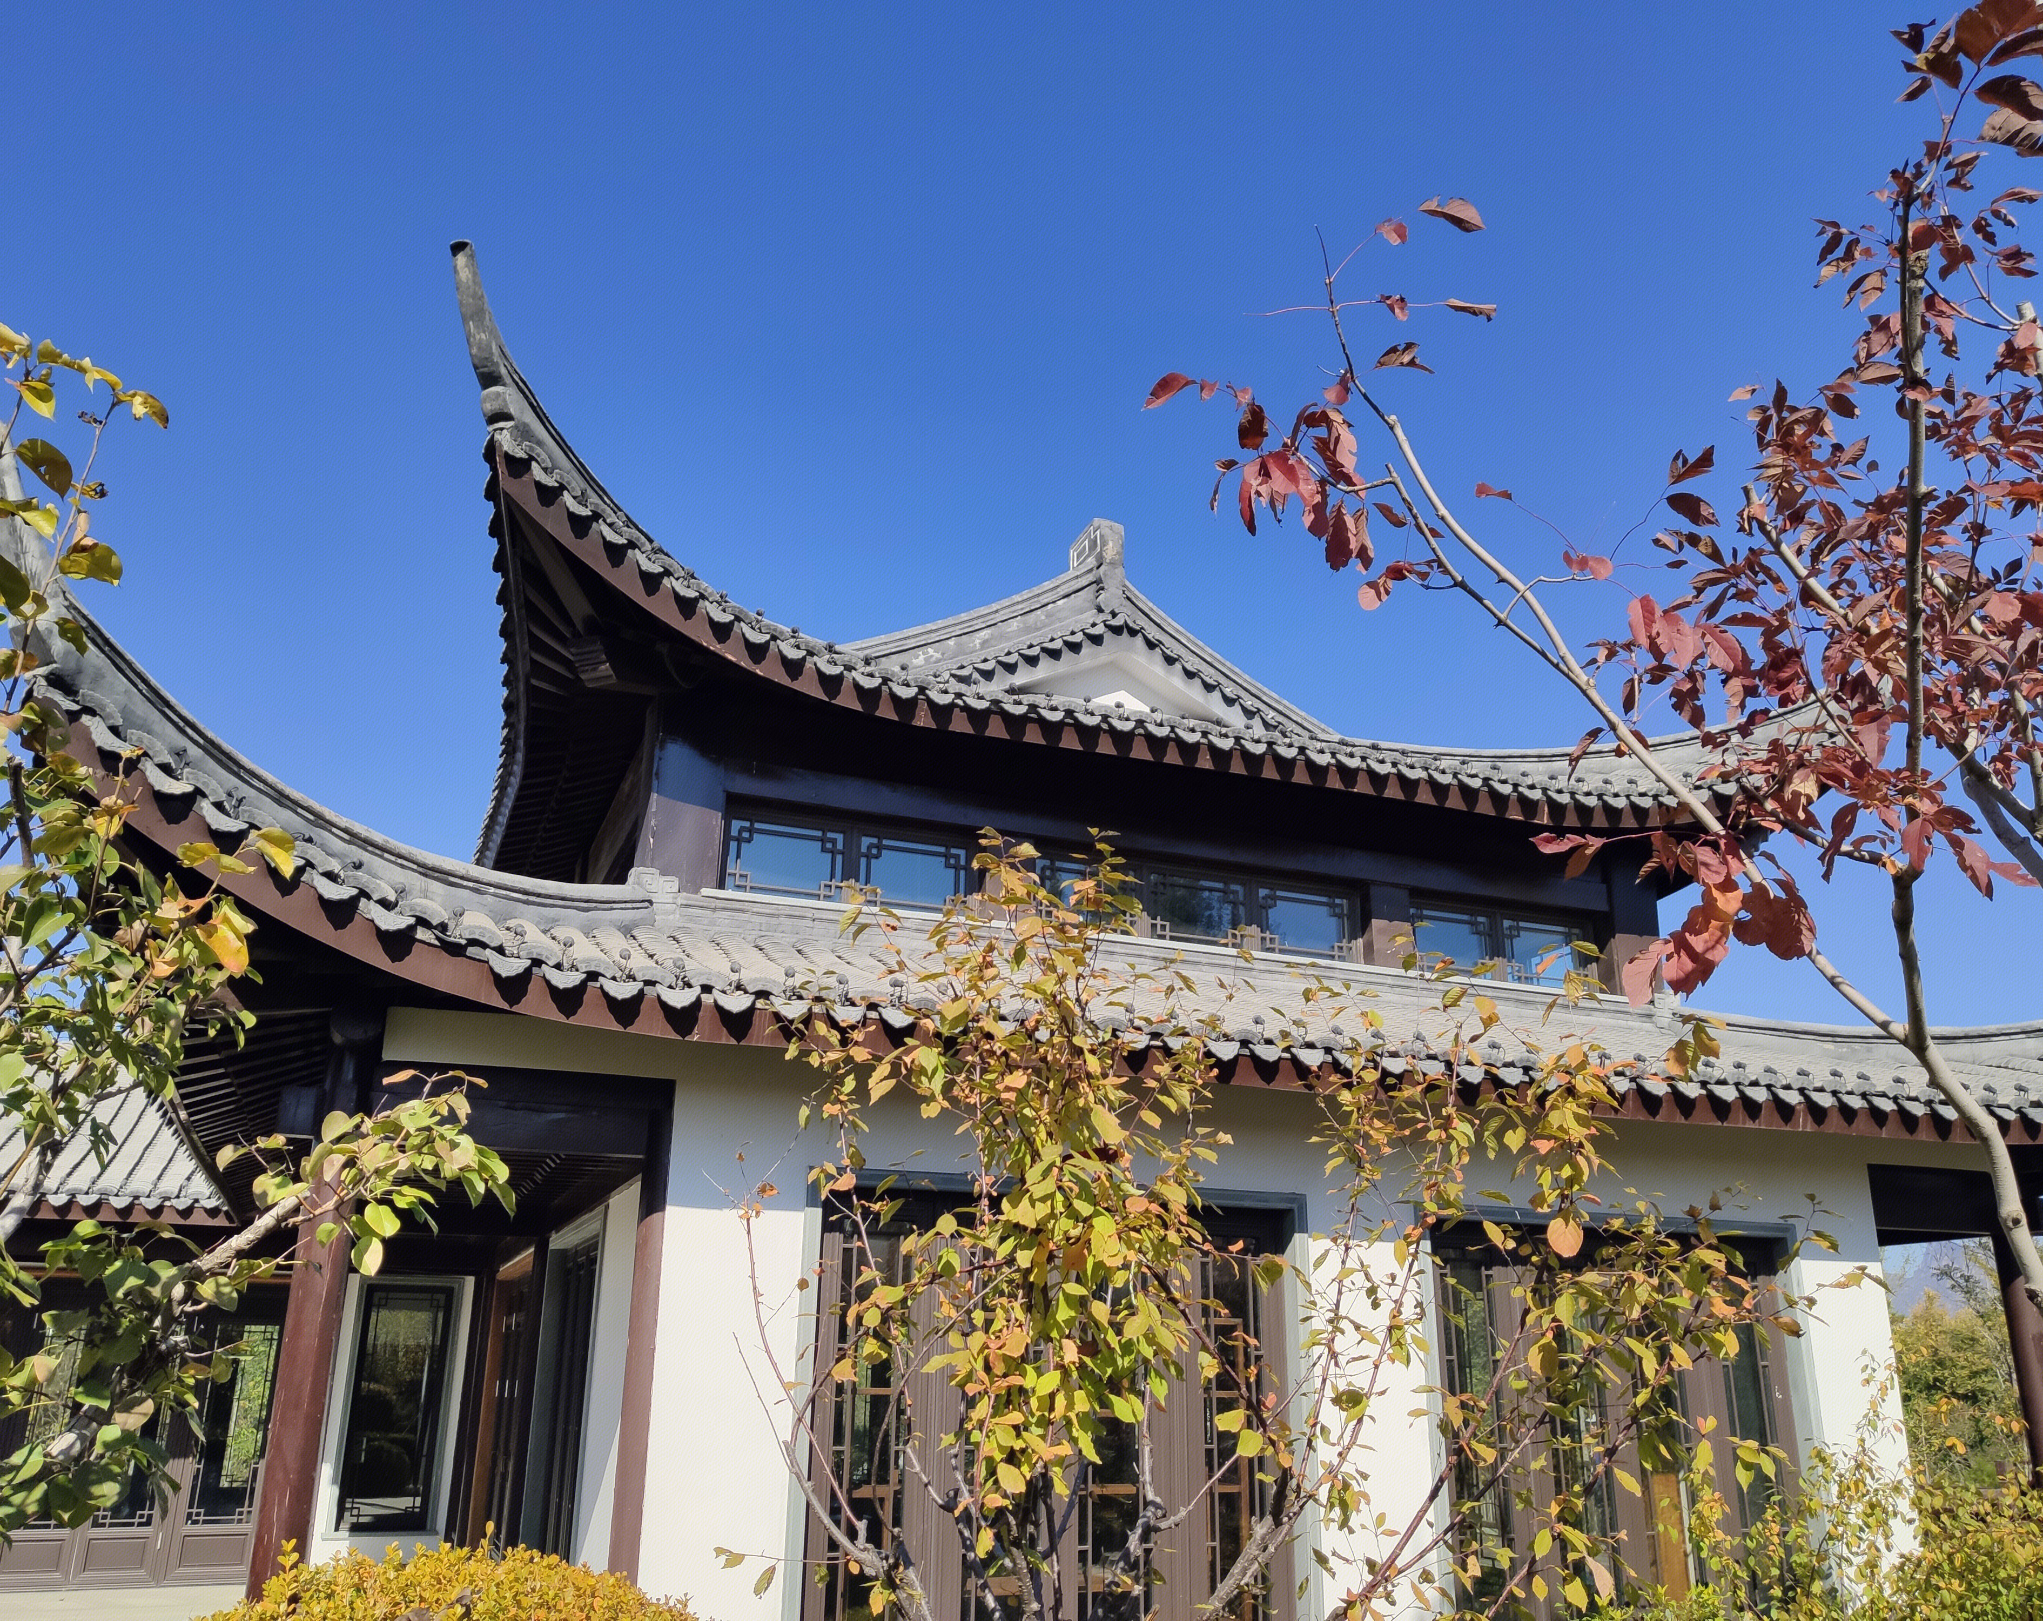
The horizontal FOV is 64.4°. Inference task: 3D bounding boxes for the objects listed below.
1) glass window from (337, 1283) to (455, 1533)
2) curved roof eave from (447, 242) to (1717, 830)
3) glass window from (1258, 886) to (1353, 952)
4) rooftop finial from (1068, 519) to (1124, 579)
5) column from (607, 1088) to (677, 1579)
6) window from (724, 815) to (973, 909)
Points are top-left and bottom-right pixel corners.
[{"bbox_3d":[-5.910,5.636,15.357,0.842,2.218,0.111,8,-19,-21],"label":"glass window"},{"bbox_3d":[1.395,-1.165,11.806,10.846,2.320,2.082,8,-19,-21],"label":"curved roof eave"},{"bbox_3d":[2.103,0.822,12.152,0.824,0.434,0.085,8,-19,-21],"label":"glass window"},{"bbox_3d":[0.688,-2.256,14.711,0.252,0.527,0.570,8,-19,-21],"label":"rooftop finial"},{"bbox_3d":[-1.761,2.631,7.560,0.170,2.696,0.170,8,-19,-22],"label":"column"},{"bbox_3d":[-1.153,0.370,10.874,1.742,0.518,0.102,8,-19,-21],"label":"window"}]

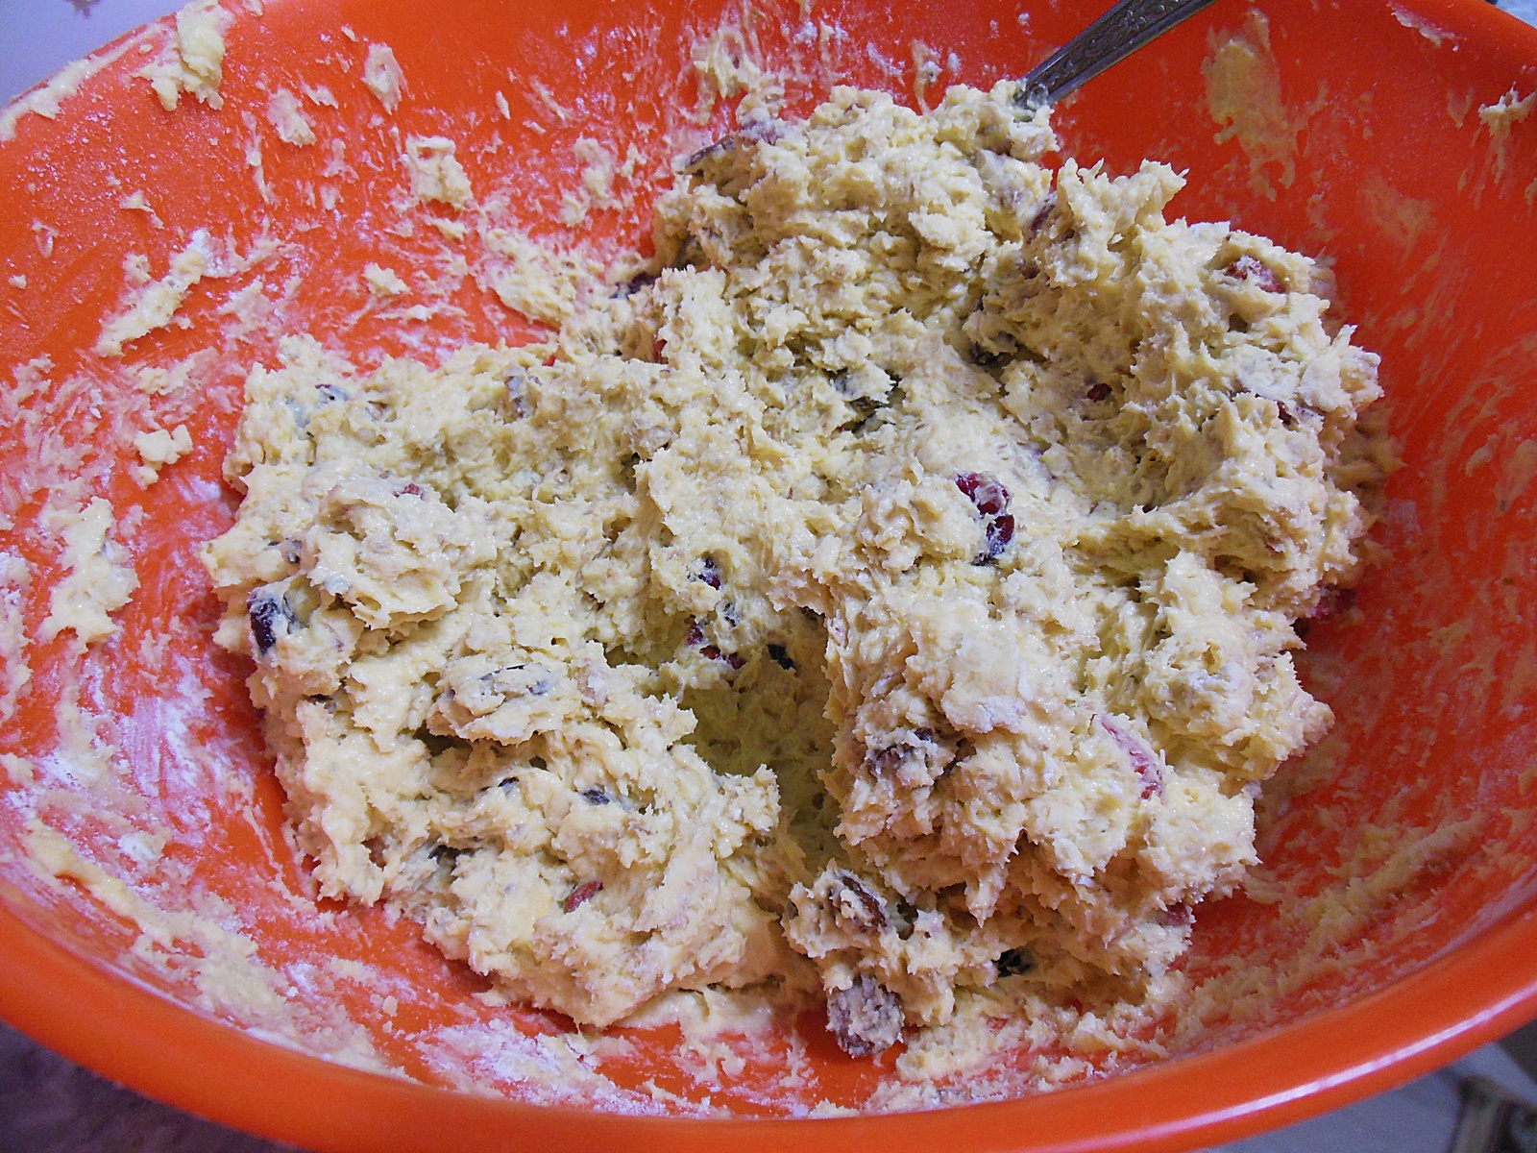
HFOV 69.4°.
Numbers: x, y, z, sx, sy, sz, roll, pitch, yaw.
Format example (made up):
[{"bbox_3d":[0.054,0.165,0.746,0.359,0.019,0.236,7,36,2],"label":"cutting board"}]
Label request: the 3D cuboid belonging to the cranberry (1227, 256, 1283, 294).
[{"bbox_3d":[0.128,-0.080,0.292,0.014,0.008,0.009,18,53,18],"label":"cranberry"}]

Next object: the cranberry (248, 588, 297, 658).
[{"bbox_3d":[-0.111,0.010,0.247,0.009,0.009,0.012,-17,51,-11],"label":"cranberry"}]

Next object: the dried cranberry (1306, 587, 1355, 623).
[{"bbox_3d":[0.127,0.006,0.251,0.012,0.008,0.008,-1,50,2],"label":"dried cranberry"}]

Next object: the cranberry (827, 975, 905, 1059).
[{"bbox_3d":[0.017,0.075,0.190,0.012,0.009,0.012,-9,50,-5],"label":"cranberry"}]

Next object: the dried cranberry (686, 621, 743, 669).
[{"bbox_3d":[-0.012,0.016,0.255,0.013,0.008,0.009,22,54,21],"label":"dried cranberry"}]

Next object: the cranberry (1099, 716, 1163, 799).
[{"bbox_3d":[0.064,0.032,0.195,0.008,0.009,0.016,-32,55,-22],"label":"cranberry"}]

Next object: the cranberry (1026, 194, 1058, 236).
[{"bbox_3d":[0.078,-0.102,0.315,0.007,0.009,0.011,22,54,21],"label":"cranberry"}]

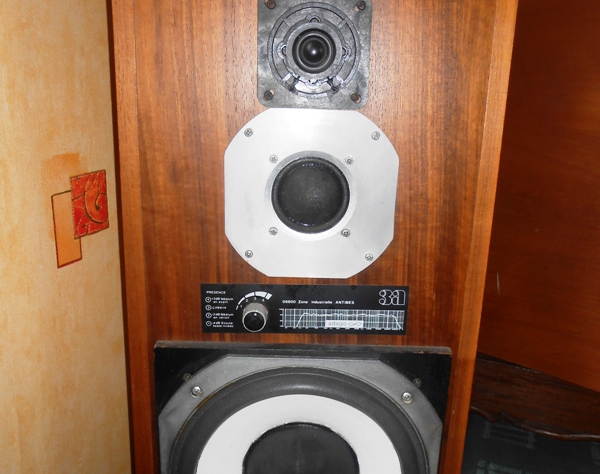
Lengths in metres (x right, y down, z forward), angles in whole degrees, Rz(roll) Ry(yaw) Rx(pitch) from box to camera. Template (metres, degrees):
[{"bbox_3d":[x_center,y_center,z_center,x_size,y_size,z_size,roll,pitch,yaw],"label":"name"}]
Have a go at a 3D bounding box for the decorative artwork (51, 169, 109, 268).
[{"bbox_3d":[-0.260,-0.023,0.723,0.010,0.102,0.091,8,17,21],"label":"decorative artwork"}]

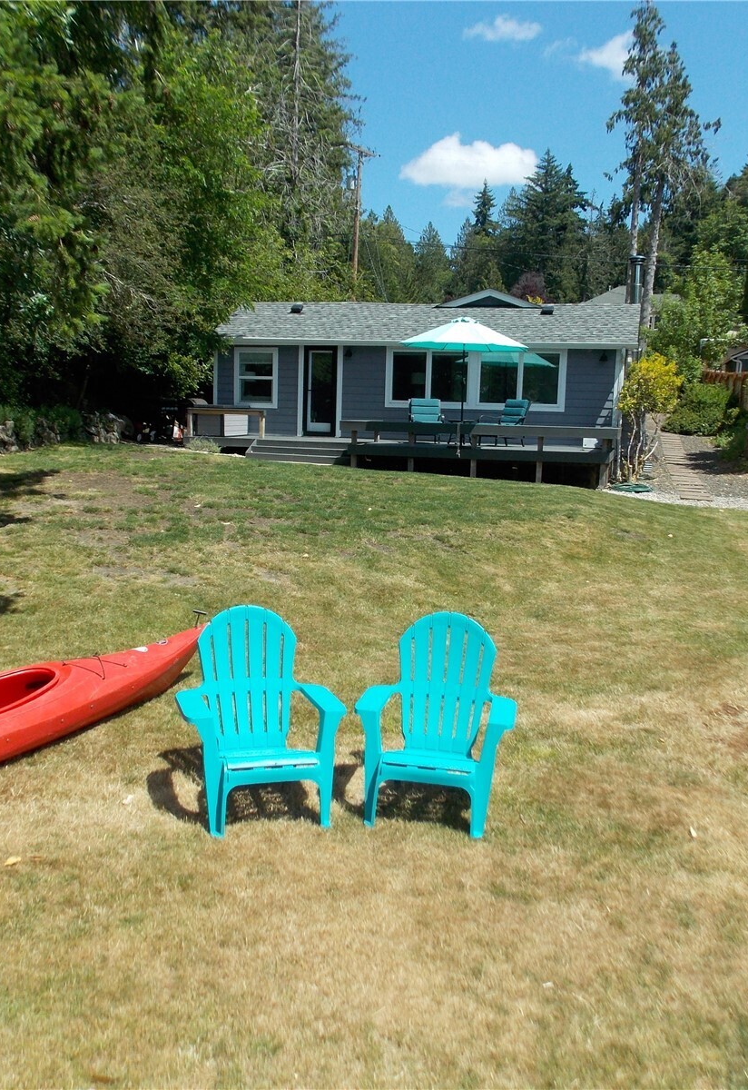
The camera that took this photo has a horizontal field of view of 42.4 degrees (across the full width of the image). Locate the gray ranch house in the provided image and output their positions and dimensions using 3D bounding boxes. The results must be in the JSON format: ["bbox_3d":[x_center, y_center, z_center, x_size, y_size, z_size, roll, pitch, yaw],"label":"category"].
[{"bbox_3d":[1.782,-4.574,25.753,10.050,4.150,9.000,4,8,14],"label":"gray ranch house"}]

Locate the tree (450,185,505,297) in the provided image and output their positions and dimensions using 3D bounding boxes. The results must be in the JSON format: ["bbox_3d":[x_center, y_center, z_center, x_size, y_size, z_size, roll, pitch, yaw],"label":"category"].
[{"bbox_3d":[7.968,-18.678,75.468,4.400,18.400,4.400,4,8,14],"label":"tree"}]

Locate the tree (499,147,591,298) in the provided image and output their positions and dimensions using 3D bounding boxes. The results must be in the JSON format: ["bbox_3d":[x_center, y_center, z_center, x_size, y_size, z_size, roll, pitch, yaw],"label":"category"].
[{"bbox_3d":[12.368,-18.577,70.276,6.600,19.900,6.600,4,8,14],"label":"tree"}]

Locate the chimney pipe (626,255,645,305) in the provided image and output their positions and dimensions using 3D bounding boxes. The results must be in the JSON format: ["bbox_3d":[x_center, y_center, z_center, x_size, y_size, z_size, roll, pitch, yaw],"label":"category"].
[{"bbox_3d":[6.520,-6.501,23.914,0.400,1.240,0.400,4,8,14],"label":"chimney pipe"}]

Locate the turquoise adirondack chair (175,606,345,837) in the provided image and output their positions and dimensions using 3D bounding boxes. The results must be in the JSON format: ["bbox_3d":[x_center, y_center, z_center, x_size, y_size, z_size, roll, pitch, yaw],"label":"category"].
[{"bbox_3d":[-0.561,0.795,4.637,0.740,0.905,0.800,-1,8,-19],"label":"turquoise adirondack chair"}]

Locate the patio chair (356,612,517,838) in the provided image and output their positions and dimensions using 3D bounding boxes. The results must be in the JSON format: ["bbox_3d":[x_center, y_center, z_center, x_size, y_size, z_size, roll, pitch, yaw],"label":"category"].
[{"bbox_3d":[0.321,0.826,4.723,0.740,0.905,0.800,3,8,12],"label":"patio chair"}]

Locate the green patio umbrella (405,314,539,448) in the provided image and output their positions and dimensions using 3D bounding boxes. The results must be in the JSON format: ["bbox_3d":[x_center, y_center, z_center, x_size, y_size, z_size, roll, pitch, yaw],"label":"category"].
[{"bbox_3d":[1.777,-3.223,19.140,2.600,2.540,2.600,4,8,14],"label":"green patio umbrella"}]

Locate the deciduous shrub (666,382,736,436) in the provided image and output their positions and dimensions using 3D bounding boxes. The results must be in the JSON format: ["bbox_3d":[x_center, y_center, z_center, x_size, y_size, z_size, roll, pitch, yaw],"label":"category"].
[{"bbox_3d":[9.111,-3.800,26.999,2.000,1.490,2.000,4,8,14],"label":"deciduous shrub"}]

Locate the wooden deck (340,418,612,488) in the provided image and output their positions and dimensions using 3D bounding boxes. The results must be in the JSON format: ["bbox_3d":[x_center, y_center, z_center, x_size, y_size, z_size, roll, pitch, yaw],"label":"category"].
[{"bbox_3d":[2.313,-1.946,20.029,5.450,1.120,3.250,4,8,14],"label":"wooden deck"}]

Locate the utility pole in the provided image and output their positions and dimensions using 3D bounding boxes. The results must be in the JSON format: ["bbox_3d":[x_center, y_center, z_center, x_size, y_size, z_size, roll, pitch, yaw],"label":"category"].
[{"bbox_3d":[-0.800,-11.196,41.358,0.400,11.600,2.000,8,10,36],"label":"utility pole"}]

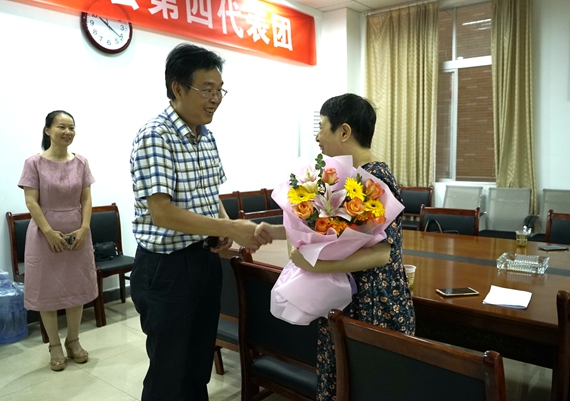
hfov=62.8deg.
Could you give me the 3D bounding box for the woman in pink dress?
[{"bbox_3d":[-1.437,0.256,3.030,0.480,1.655,0.340,-7,8,-42],"label":"woman in pink dress"}]

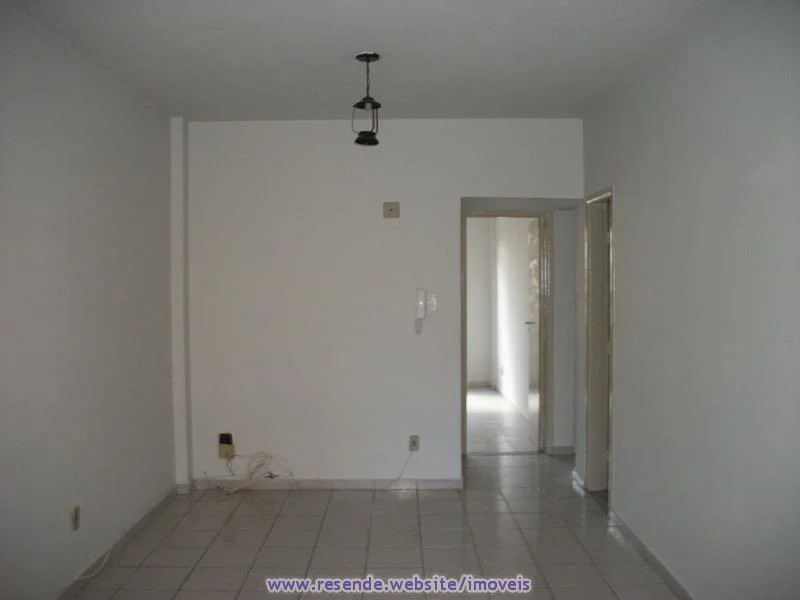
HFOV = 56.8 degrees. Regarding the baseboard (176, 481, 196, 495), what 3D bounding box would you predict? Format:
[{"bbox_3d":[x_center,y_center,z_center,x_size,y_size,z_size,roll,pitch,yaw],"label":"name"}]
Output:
[{"bbox_3d":[-1.579,1.376,5.381,0.104,0.075,0.015,0,1,0],"label":"baseboard"}]

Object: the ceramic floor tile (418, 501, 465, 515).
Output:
[{"bbox_3d":[0.280,1.414,5.034,0.307,0.010,0.285,0,2,0],"label":"ceramic floor tile"}]

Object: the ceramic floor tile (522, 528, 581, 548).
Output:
[{"bbox_3d":[0.902,1.430,4.457,0.307,0.010,0.285,0,2,0],"label":"ceramic floor tile"}]

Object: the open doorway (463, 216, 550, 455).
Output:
[{"bbox_3d":[0.927,0.304,6.469,0.771,2.088,0.140,0,2,0],"label":"open doorway"}]

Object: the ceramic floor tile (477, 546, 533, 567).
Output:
[{"bbox_3d":[0.586,1.425,4.107,0.305,0.008,0.298,0,2,0],"label":"ceramic floor tile"}]

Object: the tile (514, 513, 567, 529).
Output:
[{"bbox_3d":[0.895,1.417,4.721,0.302,0.010,0.298,0,1,0],"label":"tile"}]

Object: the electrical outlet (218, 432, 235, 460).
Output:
[{"bbox_3d":[-1.261,1.065,5.361,0.114,0.200,0.030,0,2,0],"label":"electrical outlet"}]

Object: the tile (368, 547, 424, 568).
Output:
[{"bbox_3d":[-0.030,1.446,4.167,0.307,0.010,0.285,0,2,0],"label":"tile"}]

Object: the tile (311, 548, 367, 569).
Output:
[{"bbox_3d":[-0.336,1.438,4.125,0.302,0.010,0.298,0,1,0],"label":"tile"}]

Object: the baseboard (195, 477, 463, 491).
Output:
[{"bbox_3d":[-0.534,1.364,5.474,2.000,0.082,0.012,0,1,0],"label":"baseboard"}]

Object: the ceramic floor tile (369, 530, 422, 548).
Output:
[{"bbox_3d":[-0.027,1.420,4.396,0.305,0.008,0.298,0,2,0],"label":"ceramic floor tile"}]

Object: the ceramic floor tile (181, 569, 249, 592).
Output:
[{"bbox_3d":[-0.963,1.463,3.877,0.307,0.010,0.285,0,2,0],"label":"ceramic floor tile"}]

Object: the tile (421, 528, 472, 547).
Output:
[{"bbox_3d":[0.279,1.418,4.397,0.305,0.008,0.298,0,2,0],"label":"tile"}]

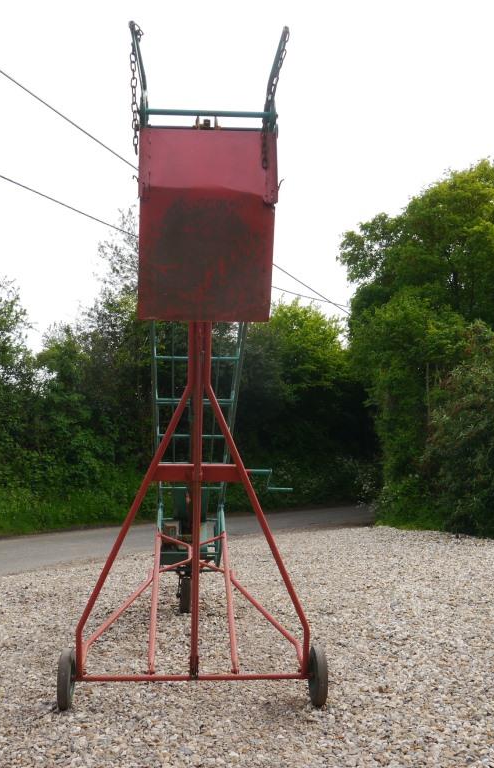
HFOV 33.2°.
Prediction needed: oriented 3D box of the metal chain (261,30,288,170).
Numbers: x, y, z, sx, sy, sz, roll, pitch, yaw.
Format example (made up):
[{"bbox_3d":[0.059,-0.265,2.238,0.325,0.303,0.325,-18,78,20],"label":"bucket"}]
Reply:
[{"bbox_3d":[0.101,-1.044,3.050,0.100,0.520,0.160,0,-5,-4],"label":"metal chain"}]

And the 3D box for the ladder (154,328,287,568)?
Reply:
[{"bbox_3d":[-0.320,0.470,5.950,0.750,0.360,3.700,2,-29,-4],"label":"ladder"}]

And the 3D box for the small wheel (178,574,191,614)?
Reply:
[{"bbox_3d":[-0.555,1.945,7.600,0.085,0.325,0.325,0,-5,-4],"label":"small wheel"}]

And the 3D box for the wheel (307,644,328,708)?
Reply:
[{"bbox_3d":[0.420,1.740,4.920,0.075,0.350,0.350,0,-5,-4],"label":"wheel"}]

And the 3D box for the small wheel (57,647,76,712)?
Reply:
[{"bbox_3d":[-1.059,1.737,4.860,0.075,0.350,0.350,0,-5,-4],"label":"small wheel"}]

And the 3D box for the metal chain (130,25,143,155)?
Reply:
[{"bbox_3d":[-0.407,-1.084,3.050,0.055,0.490,0.090,0,-5,-4],"label":"metal chain"}]

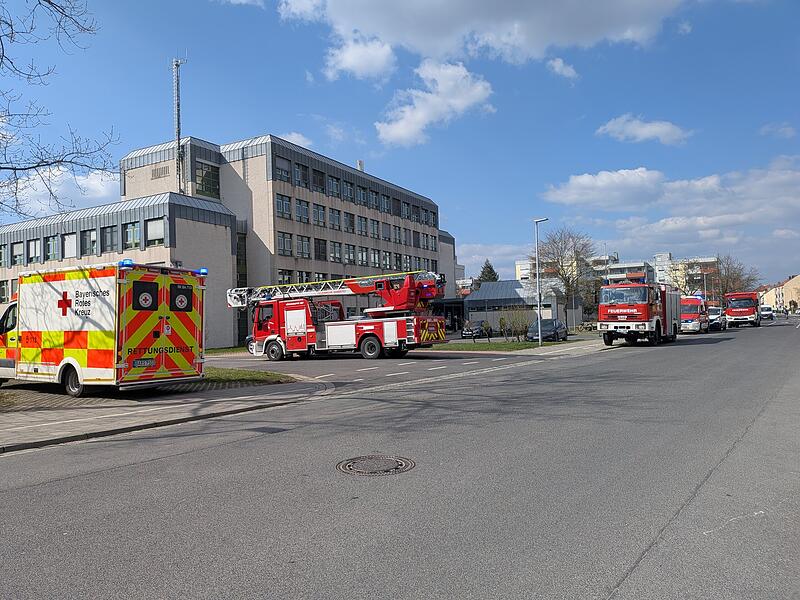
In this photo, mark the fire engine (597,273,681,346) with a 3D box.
[{"bbox_3d":[13.614,0.729,31.159,2.500,3.300,7.400,-3,-3,37],"label":"fire engine"}]

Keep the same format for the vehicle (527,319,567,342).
[{"bbox_3d":[10.289,1.980,38.126,1.780,1.480,4.200,-3,-2,28],"label":"vehicle"}]

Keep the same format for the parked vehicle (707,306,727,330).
[{"bbox_3d":[28.372,1.701,50.535,1.950,2.000,4.900,-3,-2,35],"label":"parked vehicle"}]

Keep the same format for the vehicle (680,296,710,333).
[{"bbox_3d":[23.361,1.209,44.450,2.050,2.800,6.000,-3,-2,35],"label":"vehicle"}]

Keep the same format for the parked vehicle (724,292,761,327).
[{"bbox_3d":[35.054,1.103,56.759,2.500,3.300,7.800,-3,-3,36],"label":"parked vehicle"}]

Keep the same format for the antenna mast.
[{"bbox_3d":[-16.855,-13.071,42.400,0.900,10.500,0.700,-3,-2,28],"label":"antenna mast"}]

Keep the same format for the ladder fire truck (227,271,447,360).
[{"bbox_3d":[-3.017,0.781,24.010,10.000,3.380,2.500,-3,-2,29],"label":"ladder fire truck"}]

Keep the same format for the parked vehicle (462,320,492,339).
[{"bbox_3d":[6.579,2.340,47.027,1.750,1.500,4.100,-3,-2,26],"label":"parked vehicle"}]

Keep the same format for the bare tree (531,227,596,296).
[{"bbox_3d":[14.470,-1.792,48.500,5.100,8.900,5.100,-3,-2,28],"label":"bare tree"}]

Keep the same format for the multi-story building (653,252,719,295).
[{"bbox_3d":[74.664,-3.211,145.289,16.000,16.300,12.000,-3,-2,30],"label":"multi-story building"}]

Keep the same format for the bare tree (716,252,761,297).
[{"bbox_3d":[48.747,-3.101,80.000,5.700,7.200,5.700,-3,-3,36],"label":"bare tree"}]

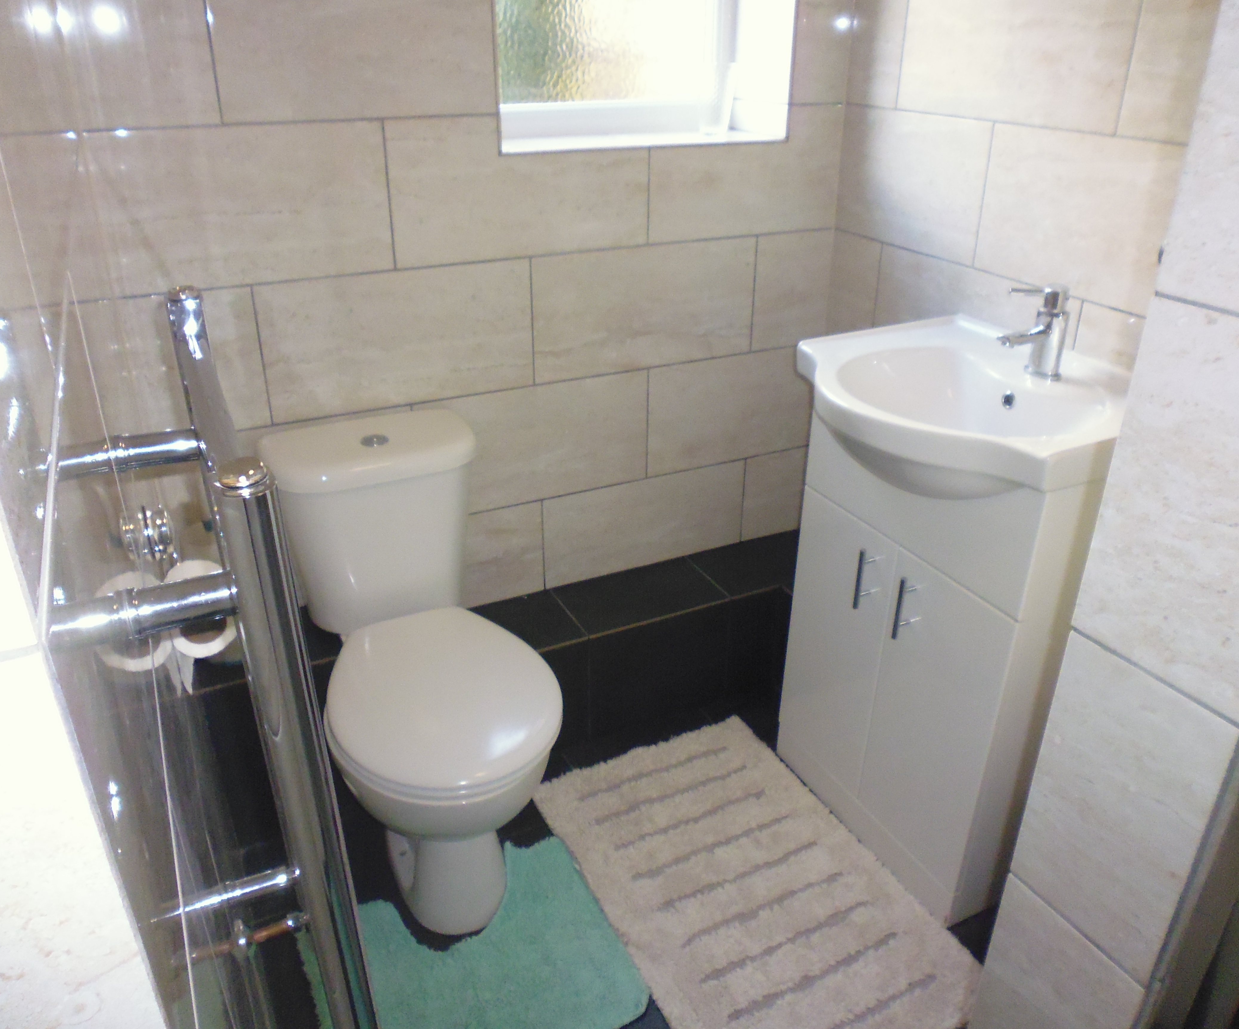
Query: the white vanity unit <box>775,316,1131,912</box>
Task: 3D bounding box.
[{"bbox_3d":[0.539,0.184,1.645,0.488,0.888,0.544,-12,29,-23],"label":"white vanity unit"}]

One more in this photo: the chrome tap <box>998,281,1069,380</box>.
[{"bbox_3d":[0.642,-0.280,1.457,0.140,0.140,0.053,-12,29,-23],"label":"chrome tap"}]

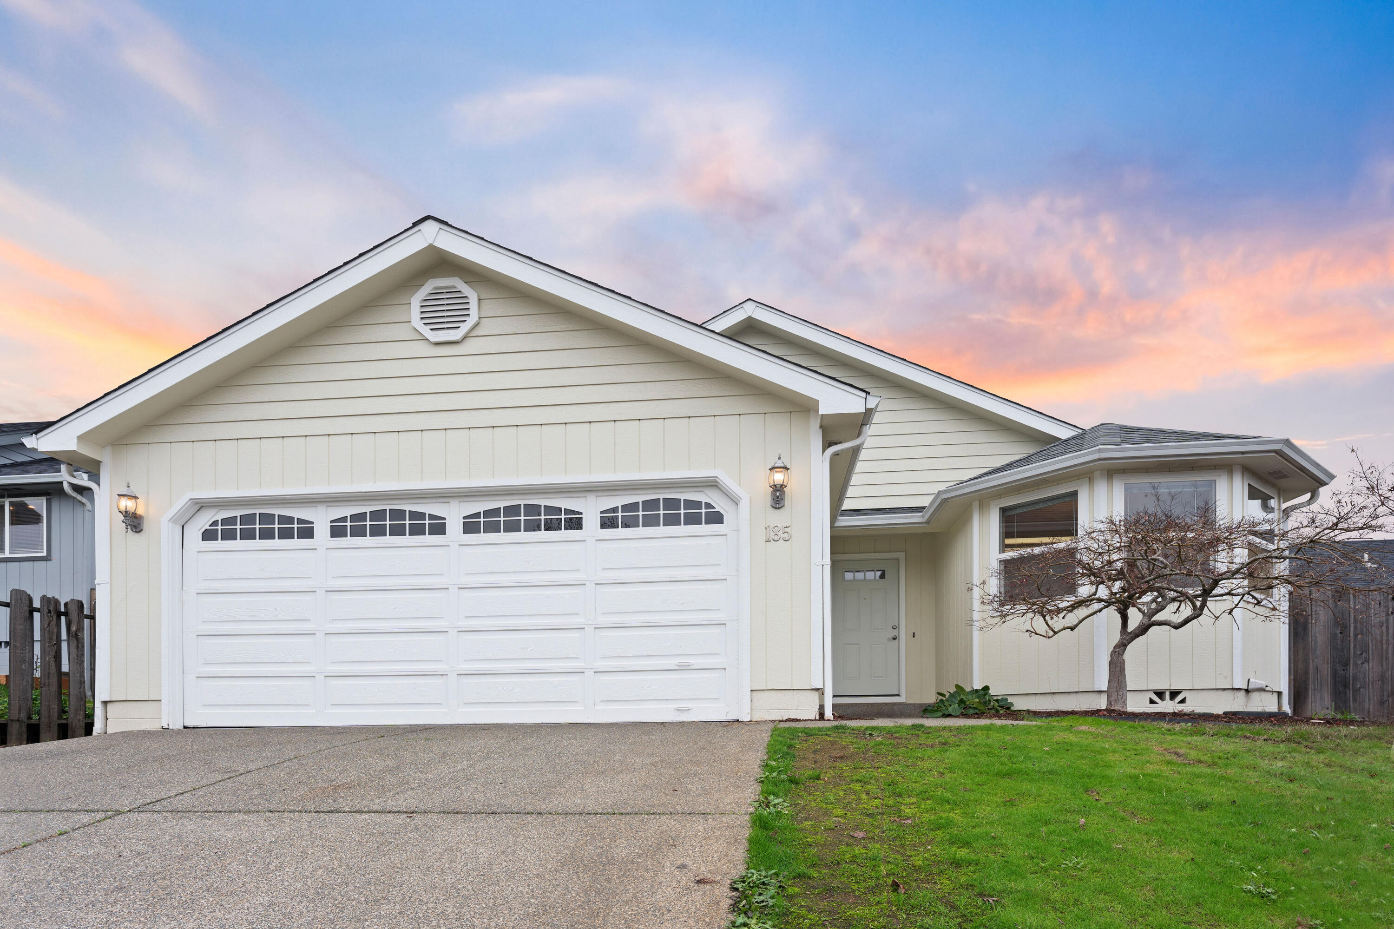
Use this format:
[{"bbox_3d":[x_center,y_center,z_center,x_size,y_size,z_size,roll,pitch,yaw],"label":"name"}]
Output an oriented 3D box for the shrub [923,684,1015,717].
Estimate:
[{"bbox_3d":[2.970,2.580,8.050,0.980,0.370,0.750,0,0,5],"label":"shrub"}]

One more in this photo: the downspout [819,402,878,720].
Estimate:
[{"bbox_3d":[1.235,0.810,6.120,0.400,2.600,0.170,0,0,5],"label":"downspout"}]

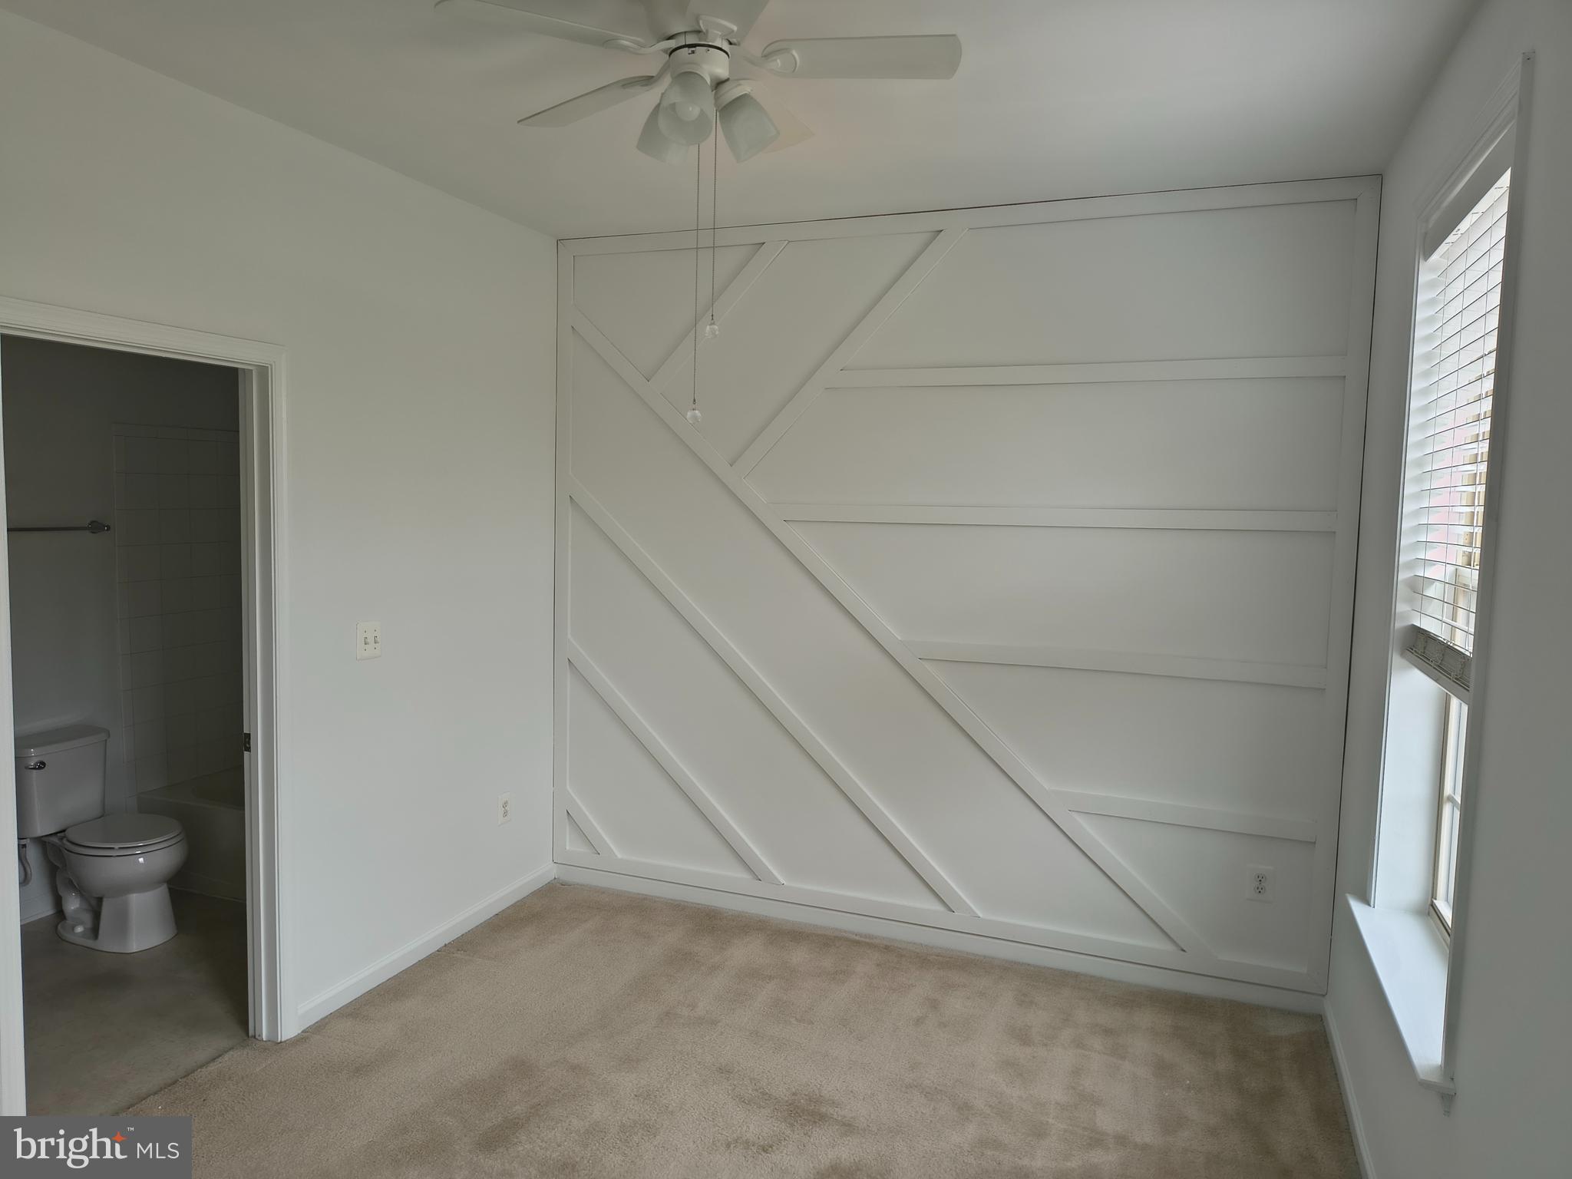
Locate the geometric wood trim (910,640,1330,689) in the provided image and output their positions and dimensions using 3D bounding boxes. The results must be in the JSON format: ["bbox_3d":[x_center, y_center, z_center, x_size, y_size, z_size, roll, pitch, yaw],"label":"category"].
[{"bbox_3d":[1.096,0.254,3.811,1.432,0.072,0.018,3,5,21],"label":"geometric wood trim"}]

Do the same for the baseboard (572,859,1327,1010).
[{"bbox_3d":[0.400,1.298,4.169,2.992,0.075,0.018,3,5,21],"label":"baseboard"}]

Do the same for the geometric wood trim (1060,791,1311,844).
[{"bbox_3d":[1.347,0.773,3.753,0.866,0.074,0.018,3,5,21],"label":"geometric wood trim"}]

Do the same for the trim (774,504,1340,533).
[{"bbox_3d":[0.850,-0.258,3.867,1.981,0.068,0.018,3,5,21],"label":"trim"}]

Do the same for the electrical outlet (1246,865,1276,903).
[{"bbox_3d":[1.598,0.989,3.667,0.087,0.120,0.008,3,5,21],"label":"electrical outlet"}]

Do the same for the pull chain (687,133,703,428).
[{"bbox_3d":[-0.188,-0.647,2.275,0.027,0.602,0.027,1,5,0],"label":"pull chain"}]

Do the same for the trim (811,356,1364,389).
[{"bbox_3d":[0.967,-0.748,3.782,1.750,0.067,0.018,3,5,21],"label":"trim"}]

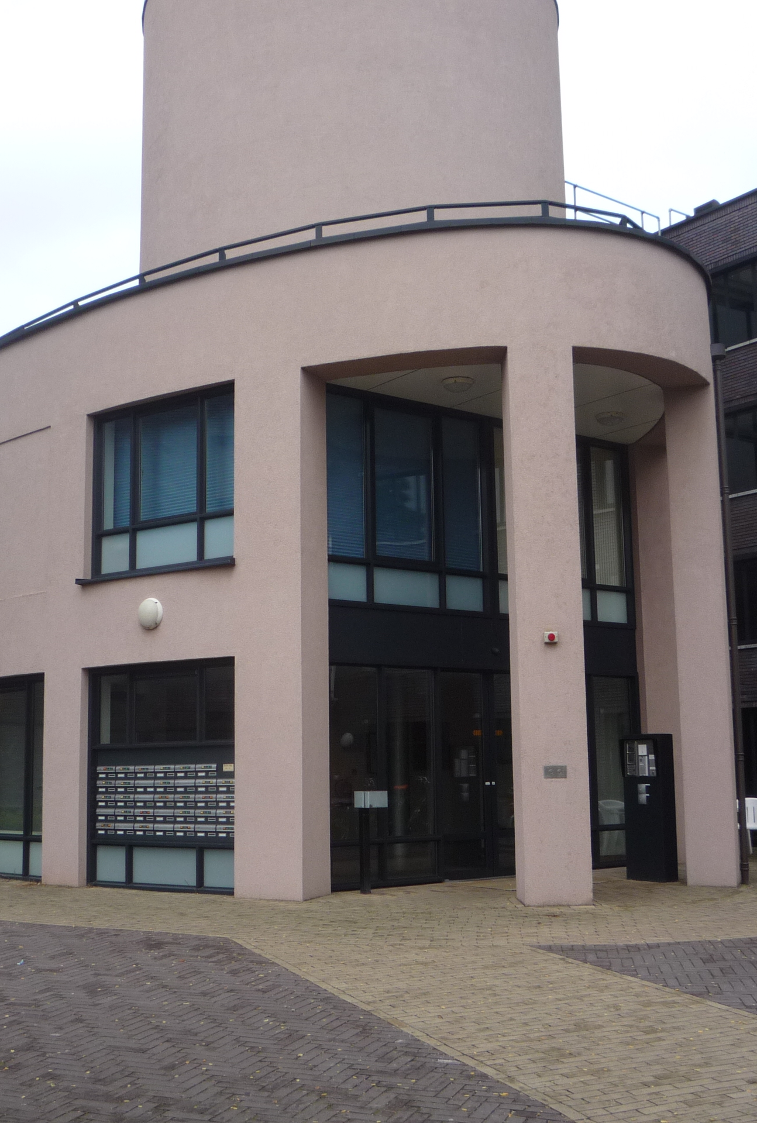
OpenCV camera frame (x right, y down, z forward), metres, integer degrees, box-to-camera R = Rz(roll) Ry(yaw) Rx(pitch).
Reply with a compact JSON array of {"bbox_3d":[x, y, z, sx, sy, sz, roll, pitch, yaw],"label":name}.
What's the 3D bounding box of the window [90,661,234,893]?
[{"bbox_3d":[-2.366,2.373,14.311,2.340,2.430,0.150,-7,-11,35],"label":"window"}]

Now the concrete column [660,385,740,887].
[{"bbox_3d":[3.653,0.797,14.675,0.550,5.550,0.640,-4,-9,19],"label":"concrete column"}]

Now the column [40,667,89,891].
[{"bbox_3d":[-3.679,2.577,15.599,0.690,2.540,0.340,-8,-11,41],"label":"column"}]

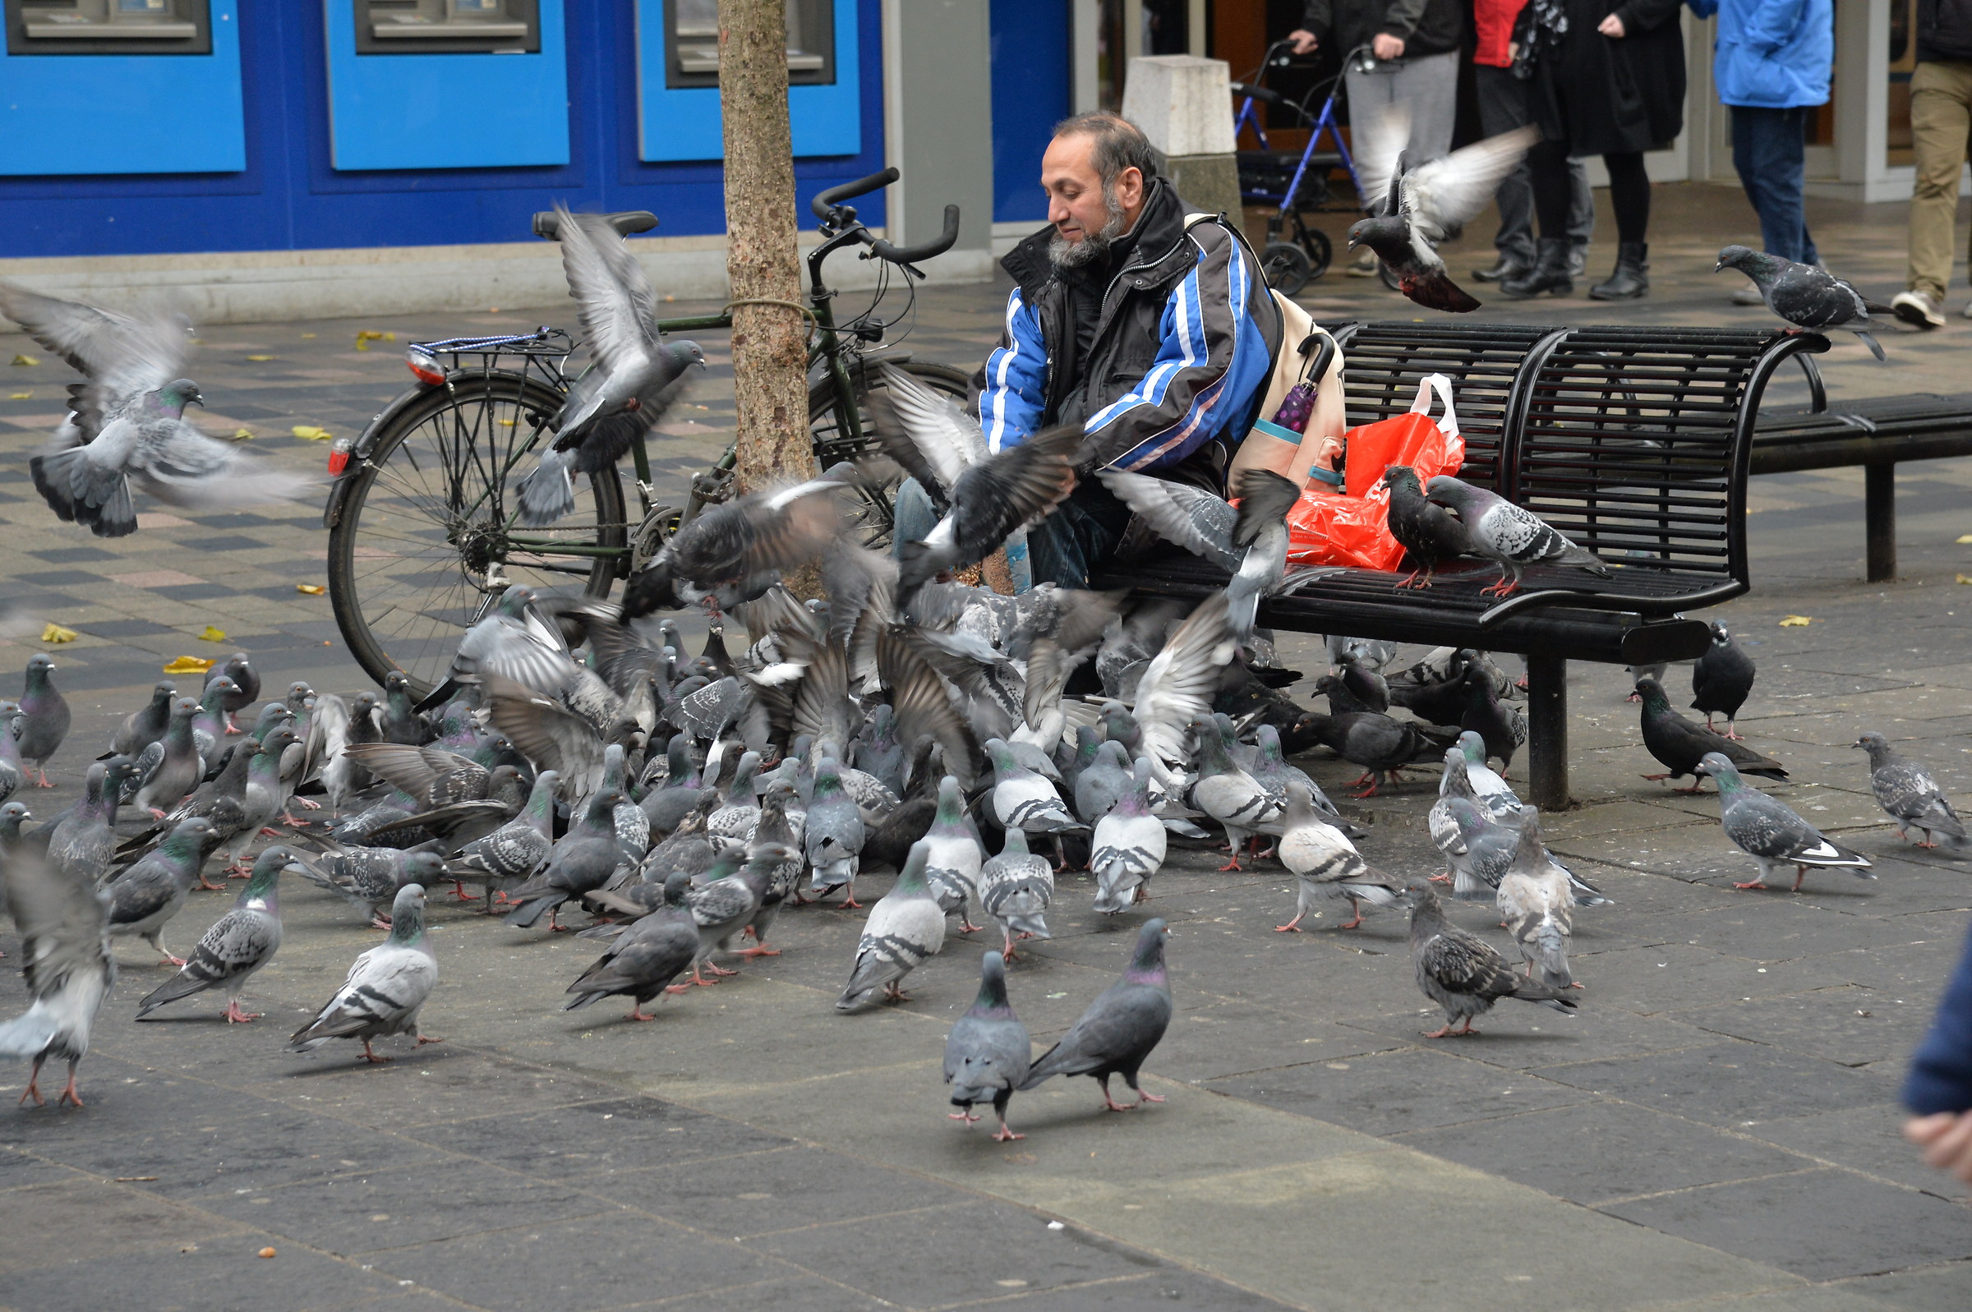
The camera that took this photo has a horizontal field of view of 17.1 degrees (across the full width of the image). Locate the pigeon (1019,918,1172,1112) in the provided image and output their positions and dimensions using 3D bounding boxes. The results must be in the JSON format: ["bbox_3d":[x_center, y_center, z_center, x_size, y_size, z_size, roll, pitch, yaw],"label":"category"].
[{"bbox_3d":[0.163,0.471,8.641,0.240,0.233,0.110,-5,8,-33],"label":"pigeon"}]

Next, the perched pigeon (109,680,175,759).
[{"bbox_3d":[-1.548,0.137,11.939,0.240,0.193,0.110,3,8,33],"label":"perched pigeon"}]

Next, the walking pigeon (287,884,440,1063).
[{"bbox_3d":[-0.884,0.455,9.330,0.285,0.245,0.120,-7,8,-42],"label":"walking pigeon"}]

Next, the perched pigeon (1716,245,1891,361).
[{"bbox_3d":[1.474,-0.638,11.850,0.320,0.205,0.120,-1,6,3],"label":"perched pigeon"}]

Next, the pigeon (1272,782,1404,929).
[{"bbox_3d":[0.559,0.320,10.396,0.280,0.232,0.120,2,7,28],"label":"pigeon"}]

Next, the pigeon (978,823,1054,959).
[{"bbox_3d":[0.040,0.357,9.900,0.115,0.174,0.260,-2,7,-8],"label":"pigeon"}]

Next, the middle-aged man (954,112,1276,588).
[{"bbox_3d":[0.236,-0.379,12.145,0.750,1.250,0.560,-7,9,-44],"label":"middle-aged man"}]

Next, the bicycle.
[{"bbox_3d":[-0.606,-0.451,13.814,1.740,1.060,0.560,-4,7,-26],"label":"bicycle"}]

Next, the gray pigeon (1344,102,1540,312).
[{"bbox_3d":[0.743,-0.728,10.800,0.260,0.300,0.340,9,-2,-40],"label":"gray pigeon"}]

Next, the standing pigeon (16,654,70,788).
[{"bbox_3d":[-1.807,0.116,12.527,0.120,0.255,0.270,-5,7,-32],"label":"standing pigeon"}]

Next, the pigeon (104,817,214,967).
[{"bbox_3d":[-1.313,0.368,10.264,0.285,0.229,0.120,-2,6,-10],"label":"pigeon"}]

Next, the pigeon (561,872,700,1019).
[{"bbox_3d":[-0.511,0.414,9.348,0.230,0.204,0.110,-5,8,-35],"label":"pigeon"}]

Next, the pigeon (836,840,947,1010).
[{"bbox_3d":[-0.148,0.399,9.776,0.120,0.233,0.285,3,7,32],"label":"pigeon"}]

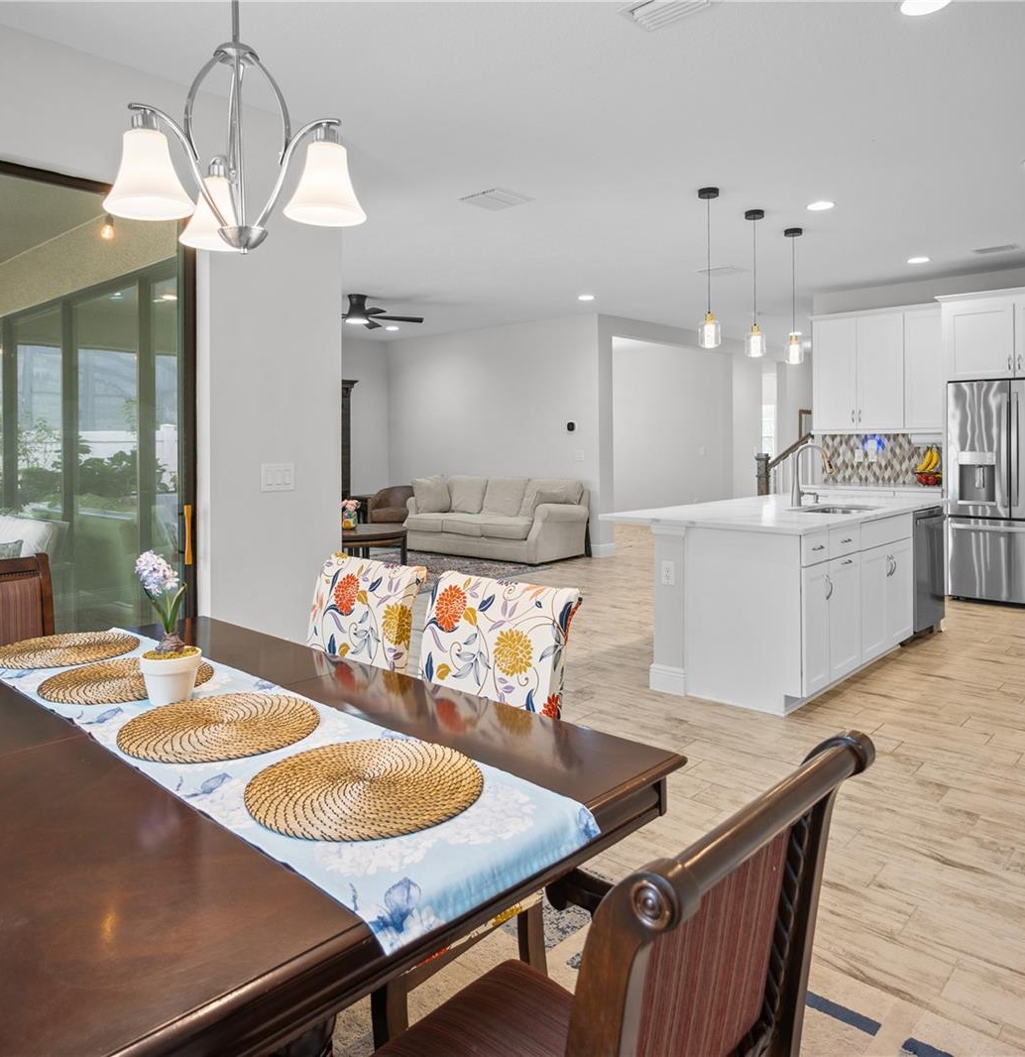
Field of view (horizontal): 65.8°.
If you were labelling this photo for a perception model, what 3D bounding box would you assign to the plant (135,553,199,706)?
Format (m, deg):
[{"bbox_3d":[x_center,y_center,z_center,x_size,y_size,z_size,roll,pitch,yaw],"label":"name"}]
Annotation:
[{"bbox_3d":[-0.743,0.211,1.710,0.133,0.320,0.130,3,5,42],"label":"plant"}]

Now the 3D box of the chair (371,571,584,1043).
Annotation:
[{"bbox_3d":[-0.207,0.636,1.727,0.480,0.975,0.590,3,5,42],"label":"chair"}]

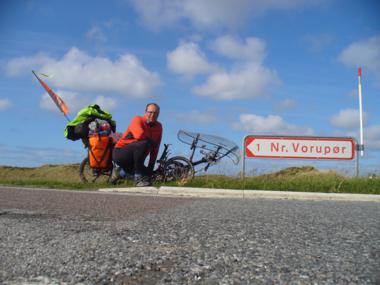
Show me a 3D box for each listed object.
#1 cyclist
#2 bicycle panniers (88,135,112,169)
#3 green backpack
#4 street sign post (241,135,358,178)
[{"bbox_3d":[-0.685,0.032,5.250,0.550,1.060,0.680,5,-6,-41],"label":"cyclist"},{"bbox_3d":[-1.234,0.124,5.600,0.310,0.450,0.220,1,-5,6],"label":"bicycle panniers"},{"bbox_3d":[-1.409,-0.283,5.750,0.700,0.480,0.420,1,-5,6],"label":"green backpack"},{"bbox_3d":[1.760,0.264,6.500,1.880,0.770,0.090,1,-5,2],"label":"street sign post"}]

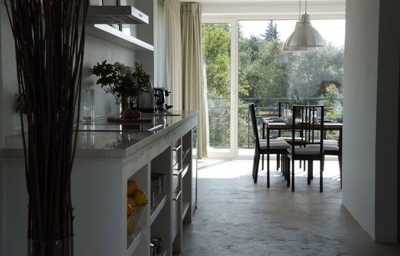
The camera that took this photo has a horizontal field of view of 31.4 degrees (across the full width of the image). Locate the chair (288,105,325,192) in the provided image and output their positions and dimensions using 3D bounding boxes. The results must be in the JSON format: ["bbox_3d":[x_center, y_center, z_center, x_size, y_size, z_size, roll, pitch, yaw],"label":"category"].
[{"bbox_3d":[1.264,0.236,8.463,0.440,0.990,0.530,0,3,3],"label":"chair"}]

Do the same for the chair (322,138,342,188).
[{"bbox_3d":[1.651,0.212,8.973,0.530,0.980,0.440,1,3,13],"label":"chair"}]

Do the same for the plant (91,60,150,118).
[{"bbox_3d":[-0.574,-0.279,5.199,0.410,0.420,0.360,0,3,3],"label":"plant"}]

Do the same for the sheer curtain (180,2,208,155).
[{"bbox_3d":[-0.082,-0.768,11.645,0.450,2.540,0.150,0,3,3],"label":"sheer curtain"}]

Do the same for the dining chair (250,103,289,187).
[{"bbox_3d":[0.904,0.202,9.061,0.530,0.990,0.440,0,3,4],"label":"dining chair"}]

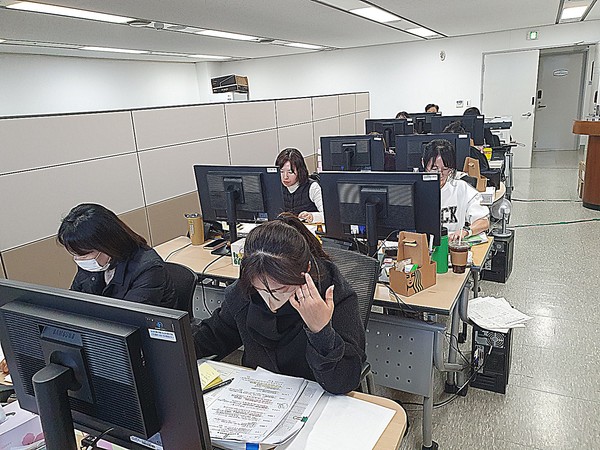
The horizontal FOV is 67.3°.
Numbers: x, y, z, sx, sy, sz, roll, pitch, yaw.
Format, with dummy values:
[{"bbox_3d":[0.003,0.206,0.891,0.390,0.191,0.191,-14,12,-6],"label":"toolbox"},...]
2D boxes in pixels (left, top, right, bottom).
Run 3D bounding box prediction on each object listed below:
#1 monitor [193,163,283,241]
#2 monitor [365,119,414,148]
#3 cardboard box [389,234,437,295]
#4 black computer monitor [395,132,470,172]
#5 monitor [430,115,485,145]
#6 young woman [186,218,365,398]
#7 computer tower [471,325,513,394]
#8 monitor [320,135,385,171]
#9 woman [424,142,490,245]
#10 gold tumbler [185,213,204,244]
[{"bbox_3d":[-0.343,-0.092,2.561,0.570,0.490,0.210,4,17,26],"label":"monitor"},{"bbox_3d":[1.089,-1.021,5.493,0.570,0.500,0.210,3,17,24],"label":"monitor"},{"bbox_3d":[0.505,0.153,1.991,0.195,0.244,0.125,-13,18,-30],"label":"cardboard box"},{"bbox_3d":[1.045,-0.479,3.573,0.560,0.480,0.200,3,17,24],"label":"black computer monitor"},{"bbox_3d":[1.836,-1.016,5.291,0.570,0.500,0.210,3,17,24],"label":"monitor"},{"bbox_3d":[-0.021,0.555,1.513,0.600,1.180,0.660,4,18,27],"label":"young woman"},{"bbox_3d":[1.076,0.662,2.522,0.170,0.357,0.380,5,18,27],"label":"computer tower"},{"bbox_3d":[0.452,-0.533,3.927,0.560,0.480,0.200,3,17,23],"label":"monitor"},{"bbox_3d":[0.862,0.138,2.722,0.520,1.260,0.720,5,18,27],"label":"woman"},{"bbox_3d":[-0.647,0.010,2.816,0.090,0.195,0.090,-4,16,1],"label":"gold tumbler"}]

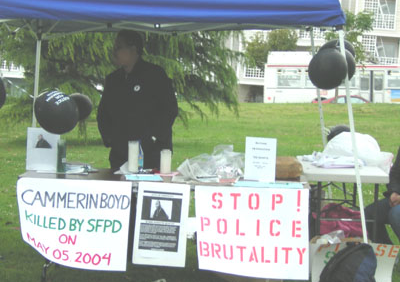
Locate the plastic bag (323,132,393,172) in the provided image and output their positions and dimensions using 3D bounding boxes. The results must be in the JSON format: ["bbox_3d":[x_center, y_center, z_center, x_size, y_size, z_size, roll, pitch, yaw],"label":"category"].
[{"bbox_3d":[1.209,0.073,8.250,0.500,0.260,0.380,2,4,5],"label":"plastic bag"}]

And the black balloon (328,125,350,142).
[{"bbox_3d":[1.242,0.000,9.400,0.260,0.270,0.260,2,4,5],"label":"black balloon"}]

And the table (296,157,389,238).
[{"bbox_3d":[1.059,0.557,8.330,0.640,0.740,1.420,2,5,1],"label":"table"}]

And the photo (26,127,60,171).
[{"bbox_3d":[-1.027,0.059,7.050,0.216,0.285,0.040,2,-1,10],"label":"photo"}]

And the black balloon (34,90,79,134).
[{"bbox_3d":[-0.918,-0.188,6.900,0.285,0.295,0.285,2,5,0],"label":"black balloon"}]

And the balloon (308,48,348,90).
[{"bbox_3d":[0.873,-0.489,7.300,0.268,0.278,0.268,2,4,5],"label":"balloon"}]

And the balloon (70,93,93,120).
[{"bbox_3d":[-0.831,-0.229,7.350,0.190,0.200,0.190,2,5,0],"label":"balloon"}]

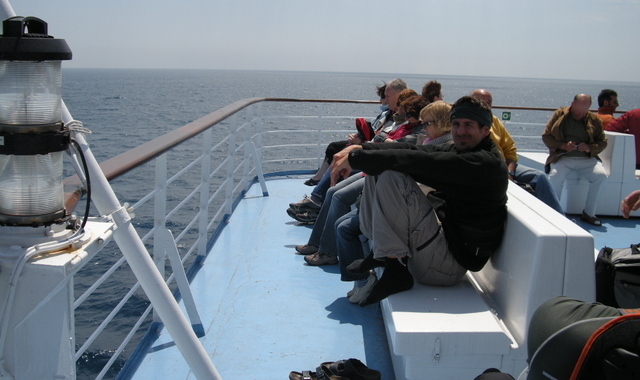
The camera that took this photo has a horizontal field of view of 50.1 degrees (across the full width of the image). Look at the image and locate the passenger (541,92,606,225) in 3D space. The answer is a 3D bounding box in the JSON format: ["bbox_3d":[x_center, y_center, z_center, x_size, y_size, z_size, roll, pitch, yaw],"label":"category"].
[{"bbox_3d":[2.483,-0.329,6.634,0.620,1.200,0.820,3,10,11],"label":"passenger"}]

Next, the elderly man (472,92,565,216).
[{"bbox_3d":[1.466,-0.156,5.350,0.900,1.280,0.540,2,10,3],"label":"elderly man"}]

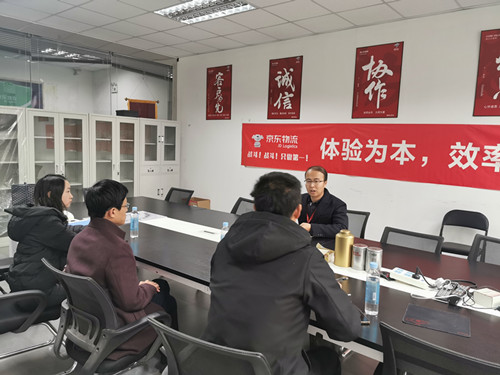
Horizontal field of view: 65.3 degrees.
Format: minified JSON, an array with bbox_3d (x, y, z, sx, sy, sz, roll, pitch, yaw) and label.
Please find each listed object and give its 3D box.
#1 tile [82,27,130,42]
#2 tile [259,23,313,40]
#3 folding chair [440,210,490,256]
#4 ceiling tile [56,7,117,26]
[{"bbox_3d":[-2.132,-2.296,5.872,0.521,0.020,0.606,8,8,39],"label":"tile"},{"bbox_3d":[0.472,-2.142,5.348,0.606,0.015,0.629,7,8,38],"label":"tile"},{"bbox_3d":[2.237,0.678,4.194,0.465,0.823,0.475,7,8,38],"label":"folding chair"},{"bbox_3d":[-2.088,-2.203,5.051,0.606,0.020,0.606,8,8,39],"label":"ceiling tile"}]

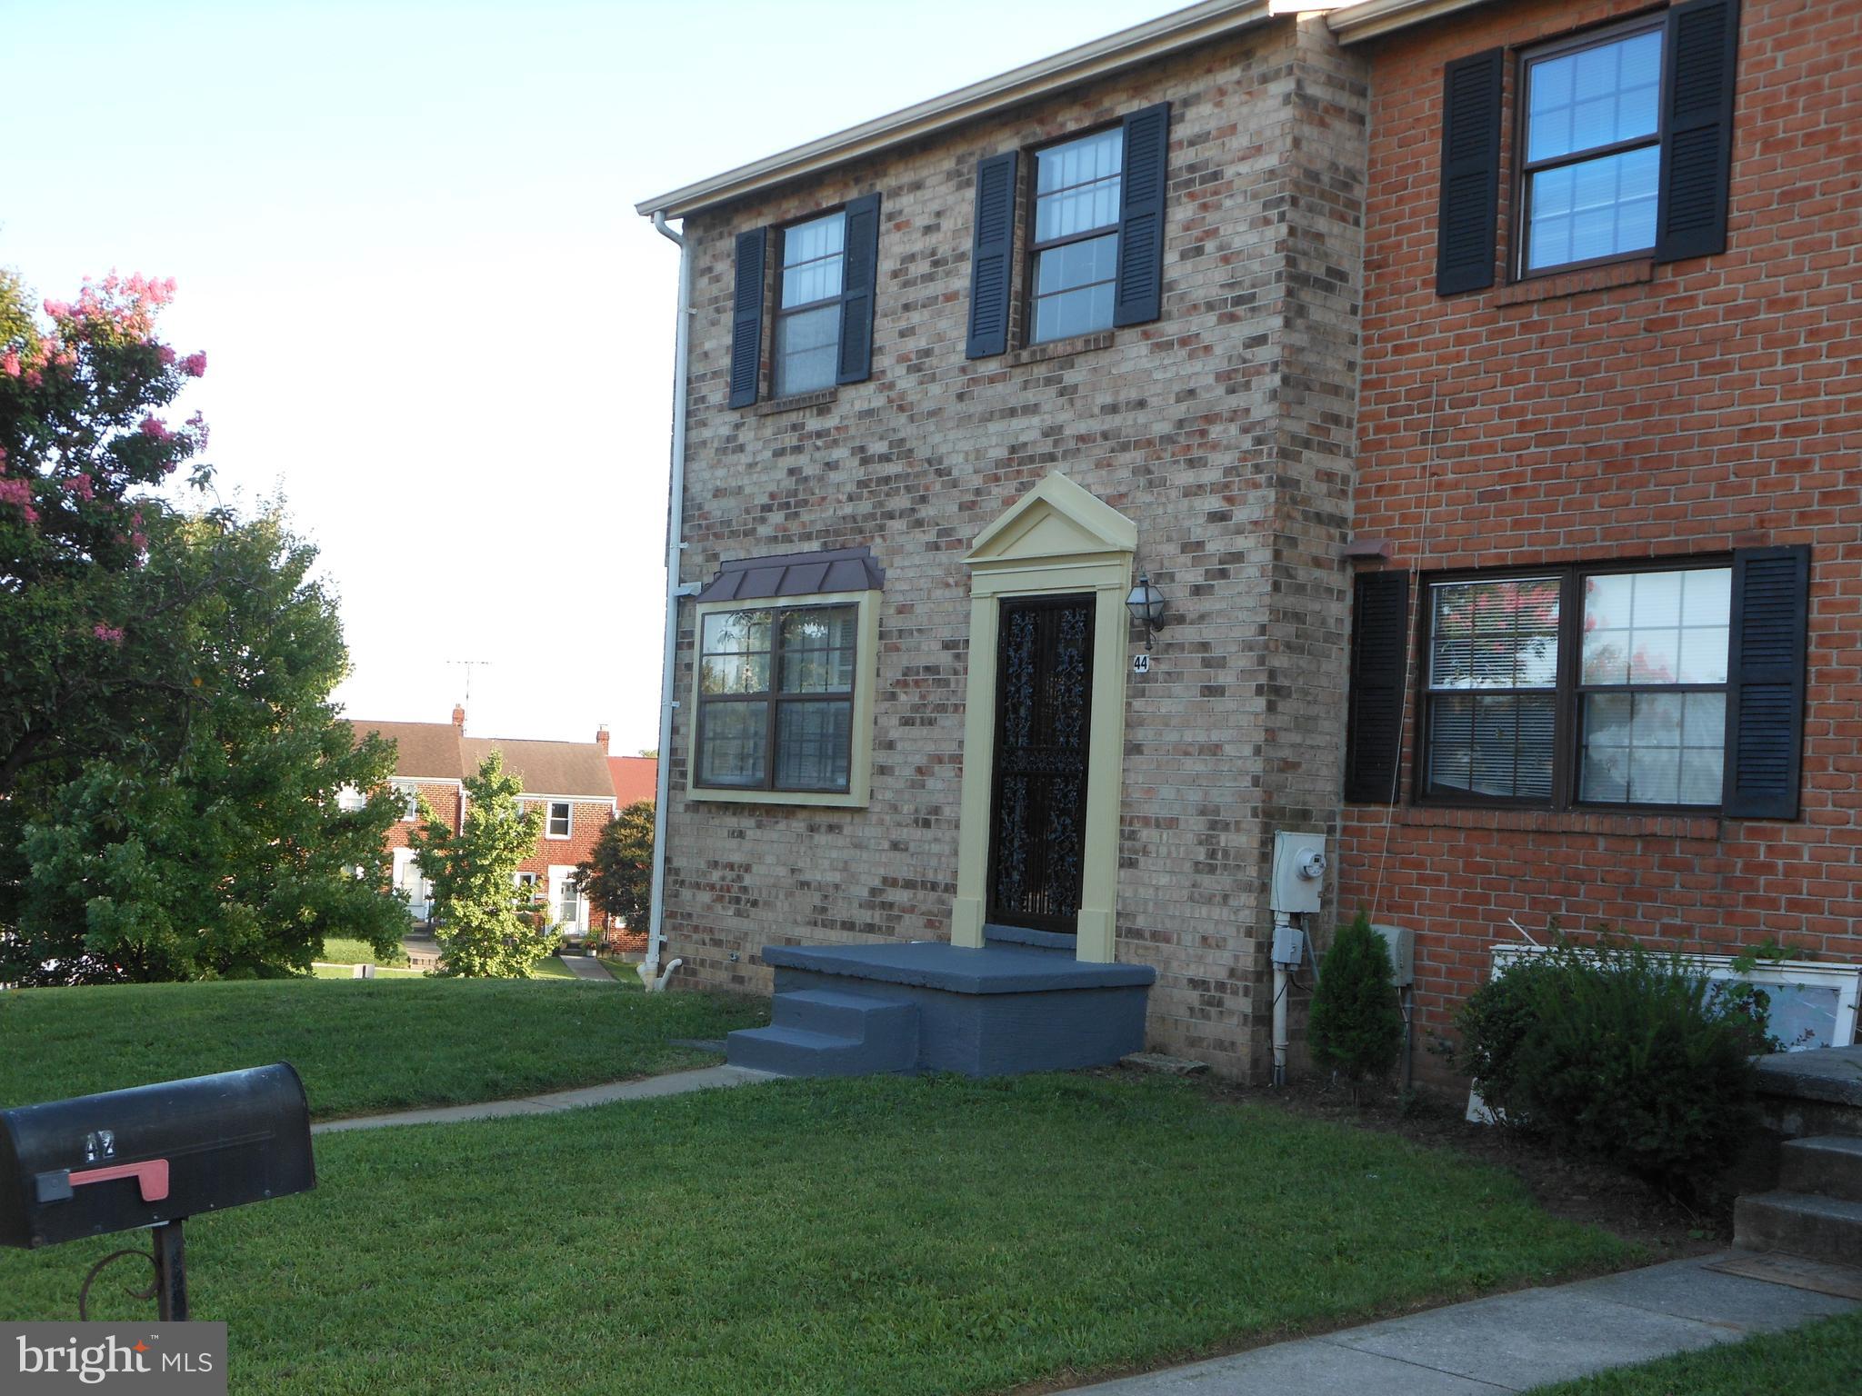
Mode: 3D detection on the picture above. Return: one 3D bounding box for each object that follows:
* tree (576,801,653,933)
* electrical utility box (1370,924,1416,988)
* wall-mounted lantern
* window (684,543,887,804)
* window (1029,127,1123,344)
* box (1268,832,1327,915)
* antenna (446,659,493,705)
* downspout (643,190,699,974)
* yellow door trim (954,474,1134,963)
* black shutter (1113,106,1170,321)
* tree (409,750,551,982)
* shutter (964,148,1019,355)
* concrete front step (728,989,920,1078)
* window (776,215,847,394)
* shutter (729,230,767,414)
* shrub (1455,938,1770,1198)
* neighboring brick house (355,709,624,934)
[{"bbox_3d":[-9.631,5.831,76.000,4.500,5.100,4.500,3,-3,0],"label":"tree"},{"bbox_3d":[2.452,1.380,12.383,0.108,0.304,0.252,4,-3,-36],"label":"electrical utility box"},{"bbox_3d":[1.230,-0.510,13.217,0.250,0.480,0.230,5,-4,-37],"label":"wall-mounted lantern"},{"bbox_3d":[-1.048,-0.127,16.322,0.145,1.768,2.232,4,-3,-36],"label":"window"},{"bbox_3d":[0.916,-2.836,14.255,0.100,1.290,1.020,5,-4,-37],"label":"window"},{"bbox_3d":[2.036,0.957,12.600,0.320,0.440,0.180,5,-4,-37],"label":"box"},{"bbox_3d":[-17.632,-0.611,88.300,1.700,1.720,1.100,3,-2,-17],"label":"antenna"},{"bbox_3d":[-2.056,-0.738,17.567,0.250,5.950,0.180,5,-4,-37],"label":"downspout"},{"bbox_3d":[0.642,0.080,14.007,0.150,2.920,1.500,5,-4,-37],"label":"yellow door trim"},{"bbox_3d":[1.232,-2.817,13.524,0.035,1.277,0.357,4,-3,-36],"label":"black shutter"},{"bbox_3d":[-9.343,3.592,48.000,3.000,5.000,3.000,3,-3,0],"label":"tree"},{"bbox_3d":[0.388,-2.802,14.668,0.035,1.281,0.350,4,-3,-36],"label":"shutter"},{"bbox_3d":[-0.601,1.886,12.974,0.685,0.390,0.890,4,-3,-36],"label":"concrete front step"},{"bbox_3d":[-0.844,-2.813,16.585,0.100,1.290,1.020,5,-4,-37],"label":"window"},{"bbox_3d":[-1.352,-2.805,17.091,0.035,1.310,0.365,5,-4,-37],"label":"shutter"},{"bbox_3d":[2.938,1.559,10.083,1.050,1.040,1.400,4,-3,-36],"label":"shrub"},{"bbox_3d":[-18.189,4.774,88.188,11.000,8.200,8.800,3,-2,-17],"label":"neighboring brick house"}]

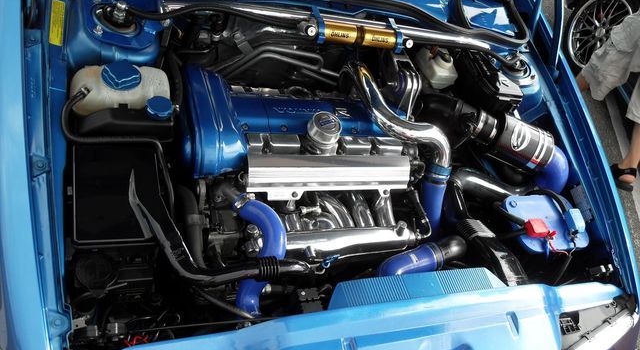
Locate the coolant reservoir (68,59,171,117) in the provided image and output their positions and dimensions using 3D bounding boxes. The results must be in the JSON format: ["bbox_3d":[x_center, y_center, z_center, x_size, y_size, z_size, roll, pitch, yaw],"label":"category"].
[{"bbox_3d":[-0.437,-0.154,1.133,0.215,0.160,0.140,-1,62,-24],"label":"coolant reservoir"}]

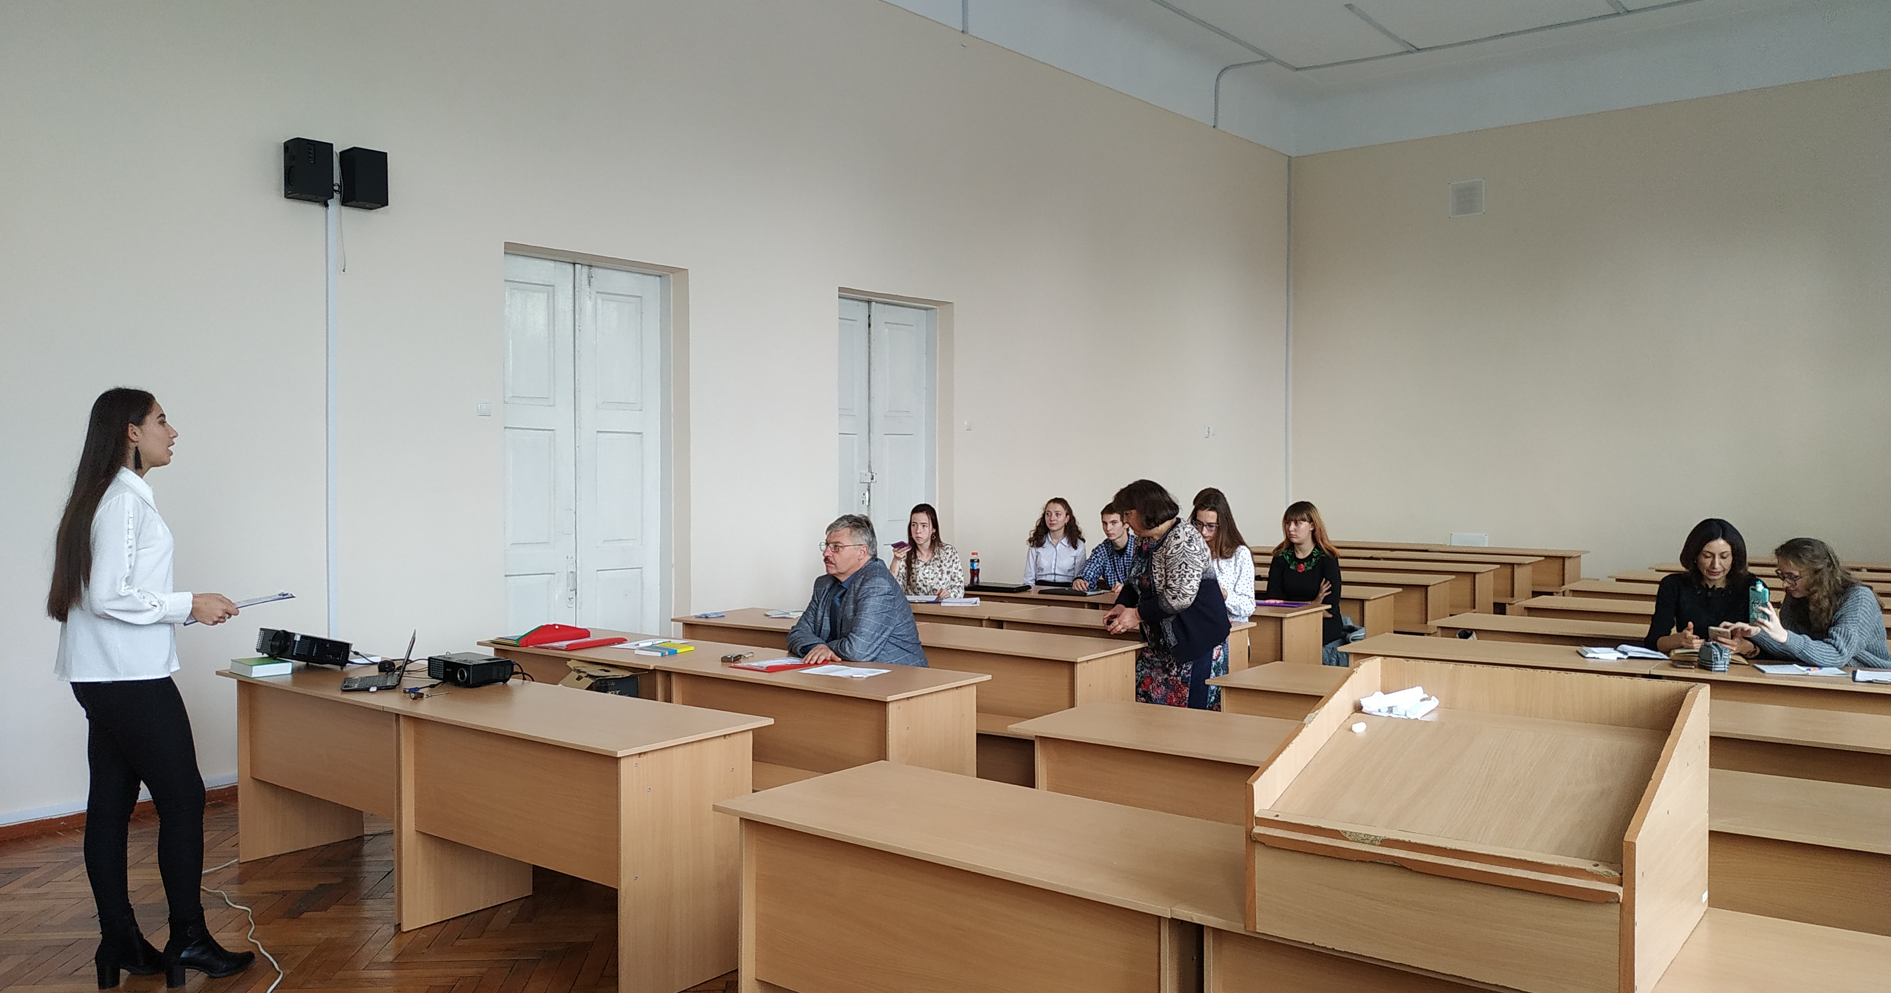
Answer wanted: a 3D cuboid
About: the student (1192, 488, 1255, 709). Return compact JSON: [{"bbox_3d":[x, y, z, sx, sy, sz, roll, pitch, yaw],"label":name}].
[{"bbox_3d":[1.399,0.657,6.787,0.470,1.402,0.650,1,2,38],"label":"student"}]

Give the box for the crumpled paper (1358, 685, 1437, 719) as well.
[{"bbox_3d":[0.874,0.396,2.515,0.132,0.049,0.088,1,2,38],"label":"crumpled paper"}]

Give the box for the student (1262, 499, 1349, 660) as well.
[{"bbox_3d":[1.941,0.668,7.109,0.490,1.274,0.706,1,2,38],"label":"student"}]

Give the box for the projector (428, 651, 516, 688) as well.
[{"bbox_3d":[-1.705,0.628,4.735,0.290,0.085,0.185,1,2,40],"label":"projector"}]

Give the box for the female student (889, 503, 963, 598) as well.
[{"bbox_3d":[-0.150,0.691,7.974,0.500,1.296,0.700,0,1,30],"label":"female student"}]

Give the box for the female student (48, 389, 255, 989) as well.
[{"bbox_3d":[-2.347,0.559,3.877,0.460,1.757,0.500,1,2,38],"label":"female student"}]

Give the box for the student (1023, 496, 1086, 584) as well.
[{"bbox_3d":[0.641,0.653,8.134,0.490,1.274,0.706,0,2,30],"label":"student"}]

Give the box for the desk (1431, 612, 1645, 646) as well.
[{"bbox_3d":[3.058,0.996,6.325,1.229,0.731,0.597,1,2,38],"label":"desk"}]

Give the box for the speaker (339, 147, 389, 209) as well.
[{"bbox_3d":[-2.787,-1.520,6.289,0.158,0.253,0.153,1,2,42],"label":"speaker"}]

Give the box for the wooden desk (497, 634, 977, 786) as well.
[{"bbox_3d":[-0.977,1.032,5.459,2.458,0.731,0.597,1,2,38],"label":"wooden desk"}]

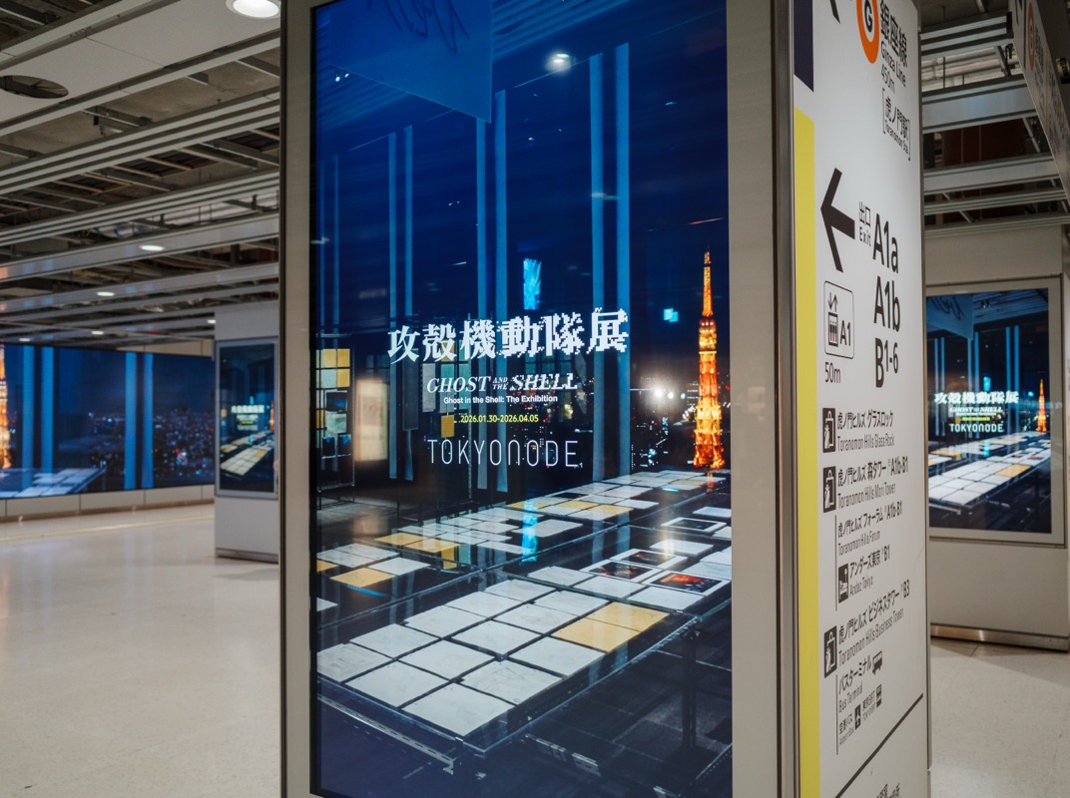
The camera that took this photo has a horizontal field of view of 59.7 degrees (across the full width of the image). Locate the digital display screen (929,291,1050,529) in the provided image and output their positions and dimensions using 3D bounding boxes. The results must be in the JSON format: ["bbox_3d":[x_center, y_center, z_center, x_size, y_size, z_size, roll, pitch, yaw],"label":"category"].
[{"bbox_3d":[3.068,0.092,6.521,0.934,1.660,0.070,-1,-1,33],"label":"digital display screen"}]

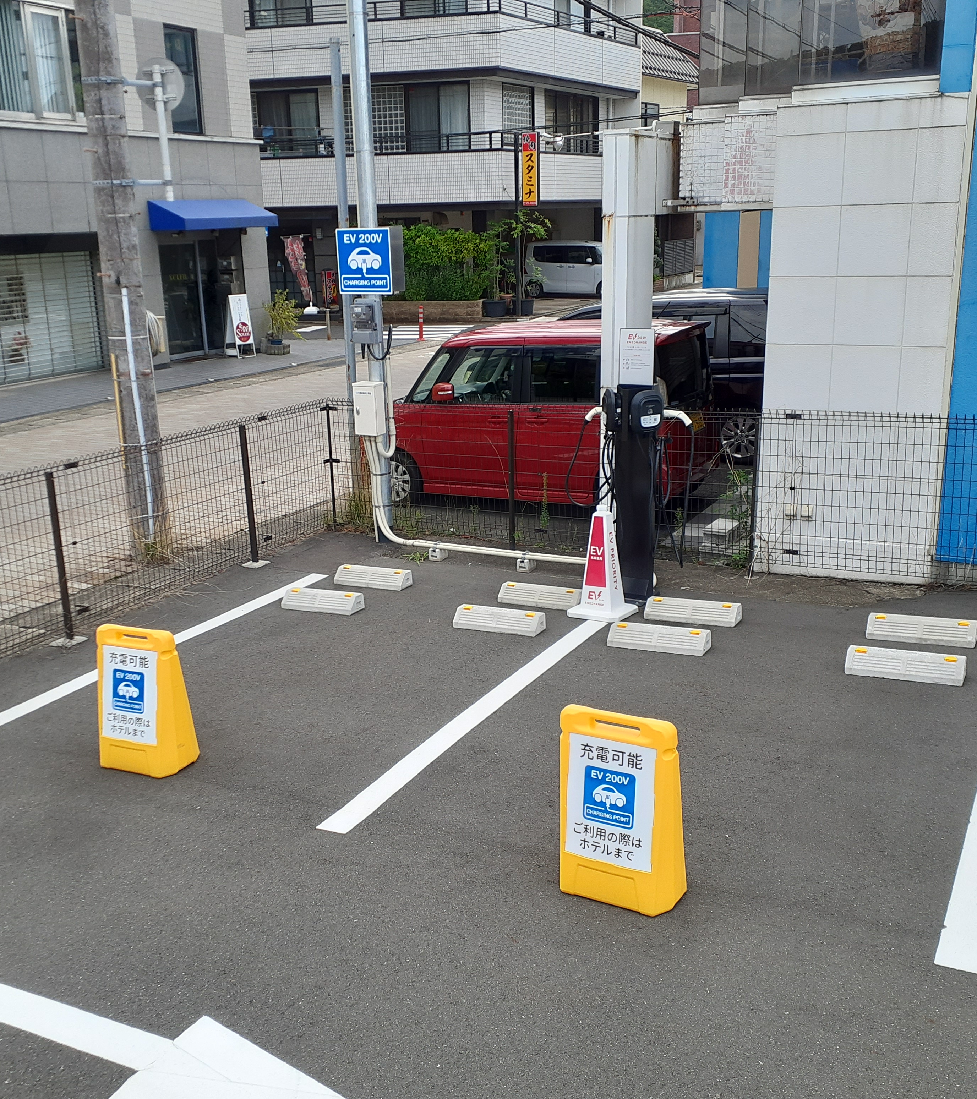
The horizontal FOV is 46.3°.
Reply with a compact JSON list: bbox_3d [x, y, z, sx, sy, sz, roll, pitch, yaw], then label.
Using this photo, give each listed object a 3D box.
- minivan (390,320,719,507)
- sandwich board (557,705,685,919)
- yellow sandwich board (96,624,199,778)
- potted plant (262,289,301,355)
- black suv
[{"bbox_3d":[0.359,-1.304,11.014,3.395,1.735,1.475,6,17,28],"label":"minivan"},{"bbox_3d":[0.498,0.947,4.251,0.440,0.700,0.275,4,16,28],"label":"sandwich board"},{"bbox_3d":[-1.697,0.719,5.619,0.440,0.700,0.275,4,16,28],"label":"yellow sandwich board"},{"bbox_3d":[-4.086,-4.493,22.600,0.780,1.280,0.720,-5,15,-9],"label":"potted plant"},{"bbox_3d":[1.837,-2.130,13.641,4.750,1.850,1.760,5,17,26],"label":"black suv"}]

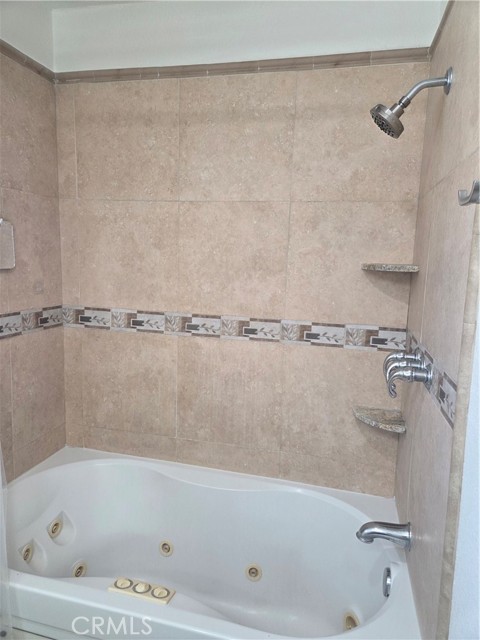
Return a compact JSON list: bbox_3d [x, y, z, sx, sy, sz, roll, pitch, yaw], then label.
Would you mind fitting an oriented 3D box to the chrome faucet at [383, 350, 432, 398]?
[{"bbox_3d":[0.486,0.154,1.252,0.107,0.109,0.262,4,8,13],"label":"chrome faucet"}]

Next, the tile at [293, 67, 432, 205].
[{"bbox_3d":[0.421,-0.666,1.529,0.451,0.456,0.012,4,8,13],"label":"tile"}]

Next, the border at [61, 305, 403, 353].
[{"bbox_3d":[-0.084,0.036,1.773,1.467,0.091,0.012,4,9,13],"label":"border"}]

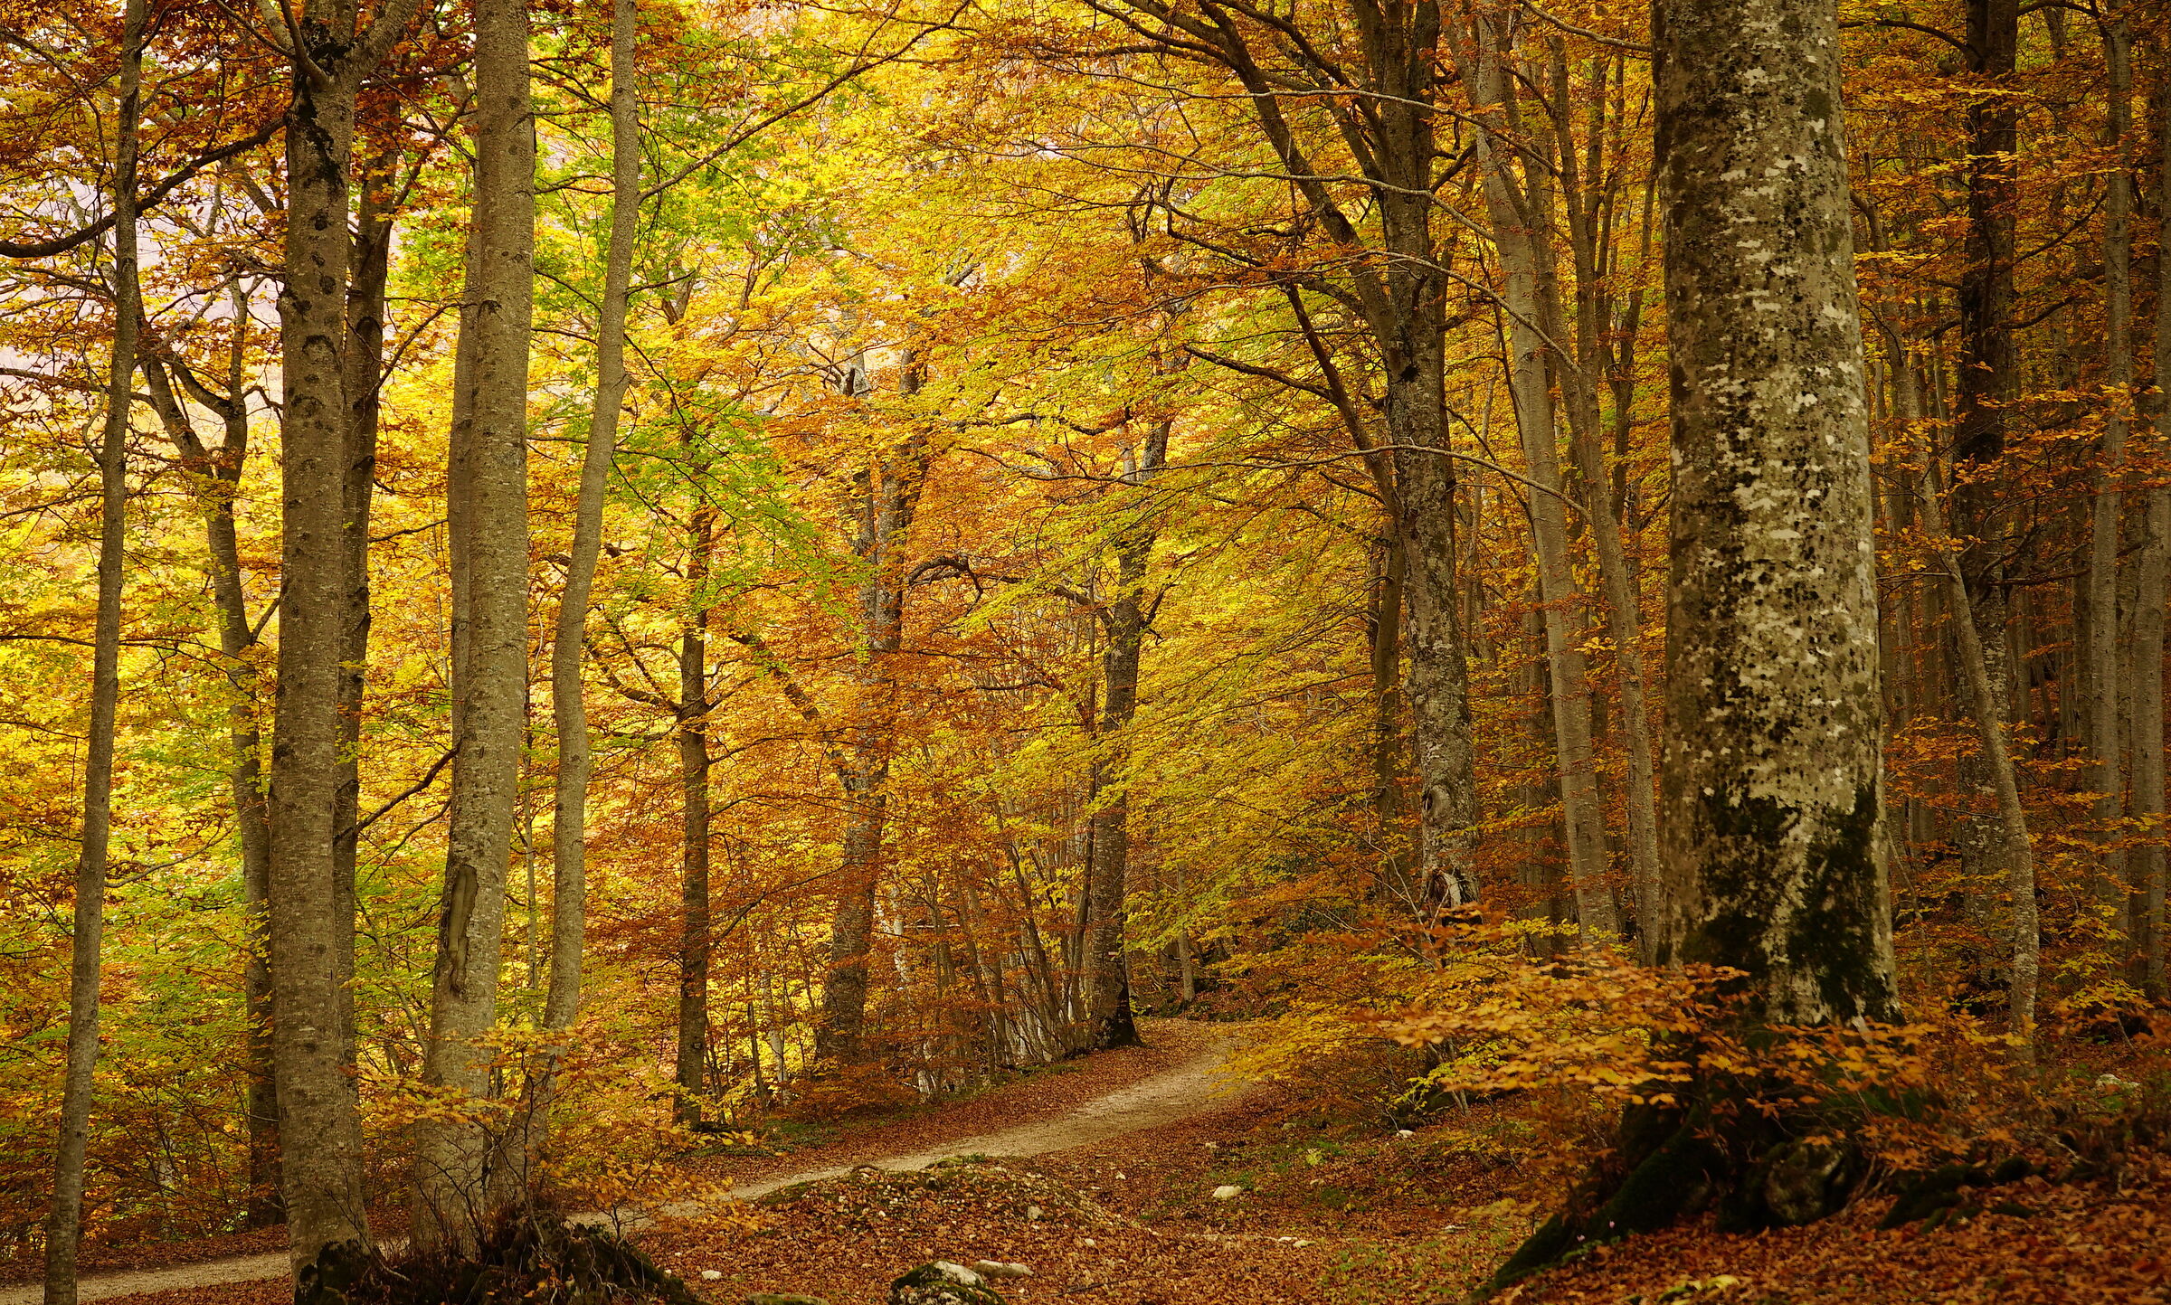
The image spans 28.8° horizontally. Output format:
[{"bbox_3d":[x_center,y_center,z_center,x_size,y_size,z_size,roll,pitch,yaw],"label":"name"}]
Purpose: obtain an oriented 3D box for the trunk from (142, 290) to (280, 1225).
[{"bbox_3d":[-5.906,0.704,28.500,0.850,6.306,0.600,0,-2,0],"label":"trunk"}]

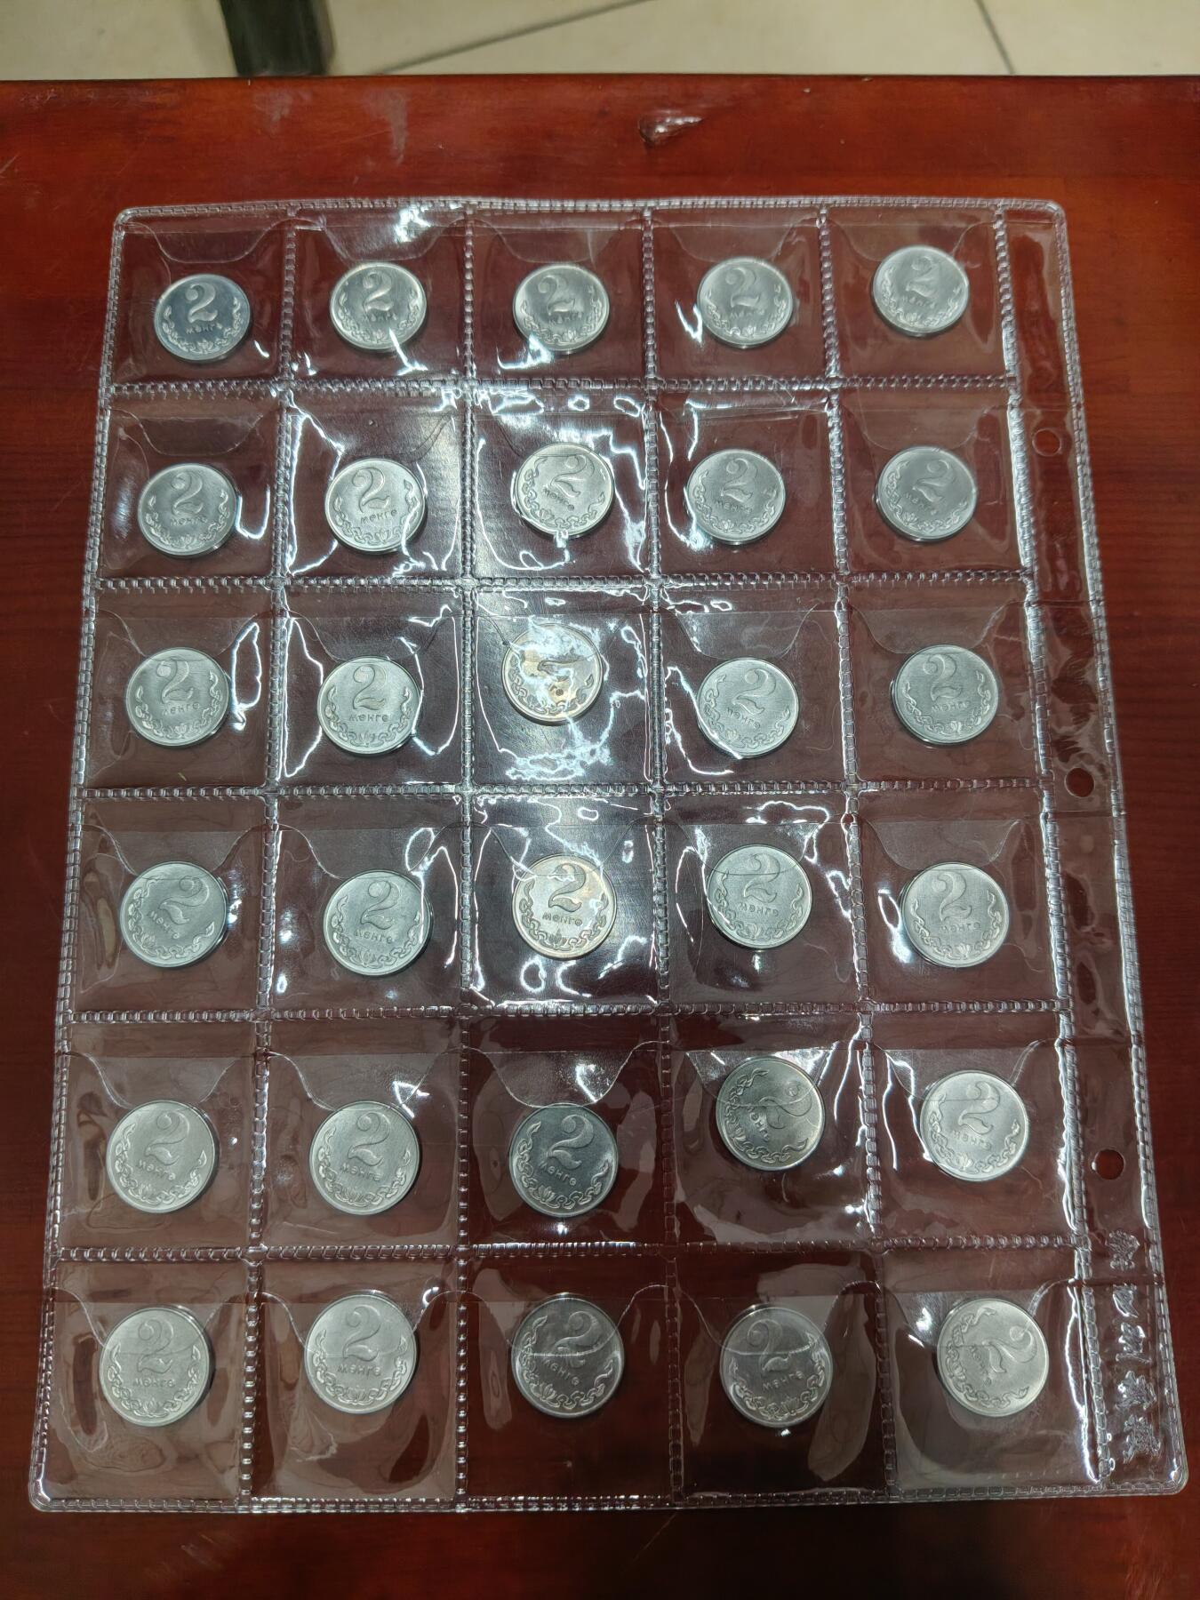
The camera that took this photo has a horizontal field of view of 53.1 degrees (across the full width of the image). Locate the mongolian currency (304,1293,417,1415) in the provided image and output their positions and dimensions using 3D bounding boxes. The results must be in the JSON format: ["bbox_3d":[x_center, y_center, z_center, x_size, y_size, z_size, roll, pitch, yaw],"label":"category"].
[{"bbox_3d":[-0.042,0.097,0.210,0.020,0.002,0.020,0,80,0],"label":"mongolian currency"}]

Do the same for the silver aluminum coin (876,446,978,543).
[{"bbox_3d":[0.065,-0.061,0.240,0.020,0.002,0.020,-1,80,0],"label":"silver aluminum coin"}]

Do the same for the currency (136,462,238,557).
[{"bbox_3d":[-0.082,-0.057,0.237,0.020,0.002,0.020,0,80,0],"label":"currency"}]

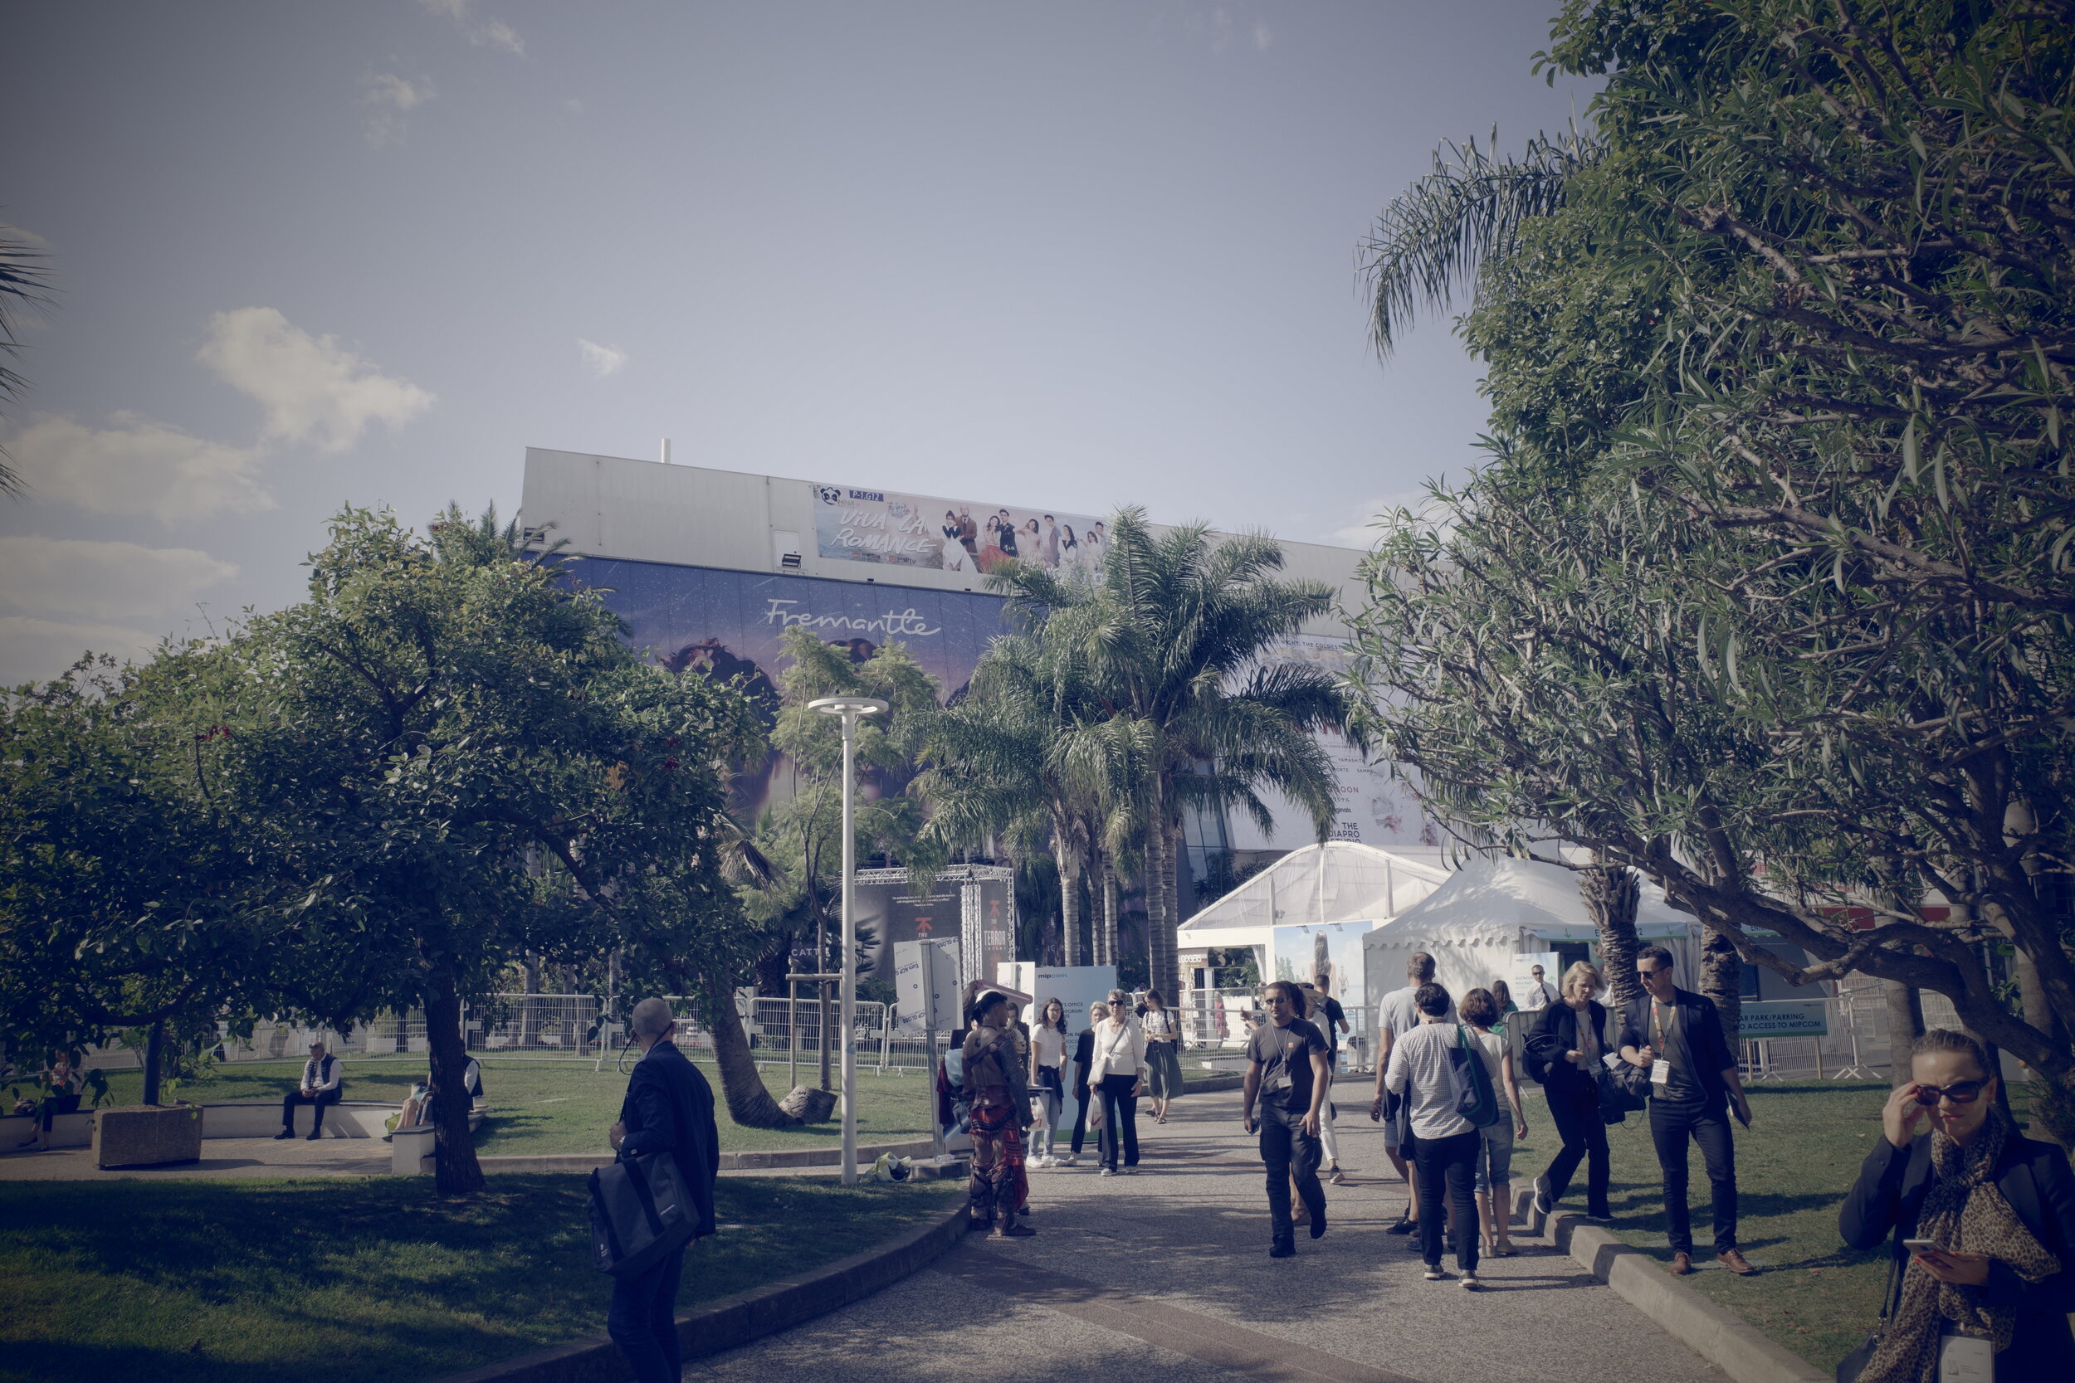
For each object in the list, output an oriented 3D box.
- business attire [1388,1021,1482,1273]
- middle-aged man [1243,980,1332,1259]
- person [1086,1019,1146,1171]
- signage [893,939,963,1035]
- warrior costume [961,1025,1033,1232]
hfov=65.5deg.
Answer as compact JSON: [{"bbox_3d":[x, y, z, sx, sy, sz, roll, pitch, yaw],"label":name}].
[{"bbox_3d":[2.288,2.608,9.388,0.510,1.380,0.360,-1,-10,-3],"label":"business attire"},{"bbox_3d":[1.629,2.762,10.586,0.530,1.710,0.450,-4,-11,15],"label":"middle-aged man"},{"bbox_3d":[0.750,3.785,15.272,0.540,1.380,0.360,-2,-10,3],"label":"person"},{"bbox_3d":[-1.001,2.689,14.761,0.660,0.860,0.070,-6,-10,8],"label":"signage"},{"bbox_3d":[-0.299,3.153,11.696,0.450,1.450,0.500,8,-14,-41],"label":"warrior costume"}]

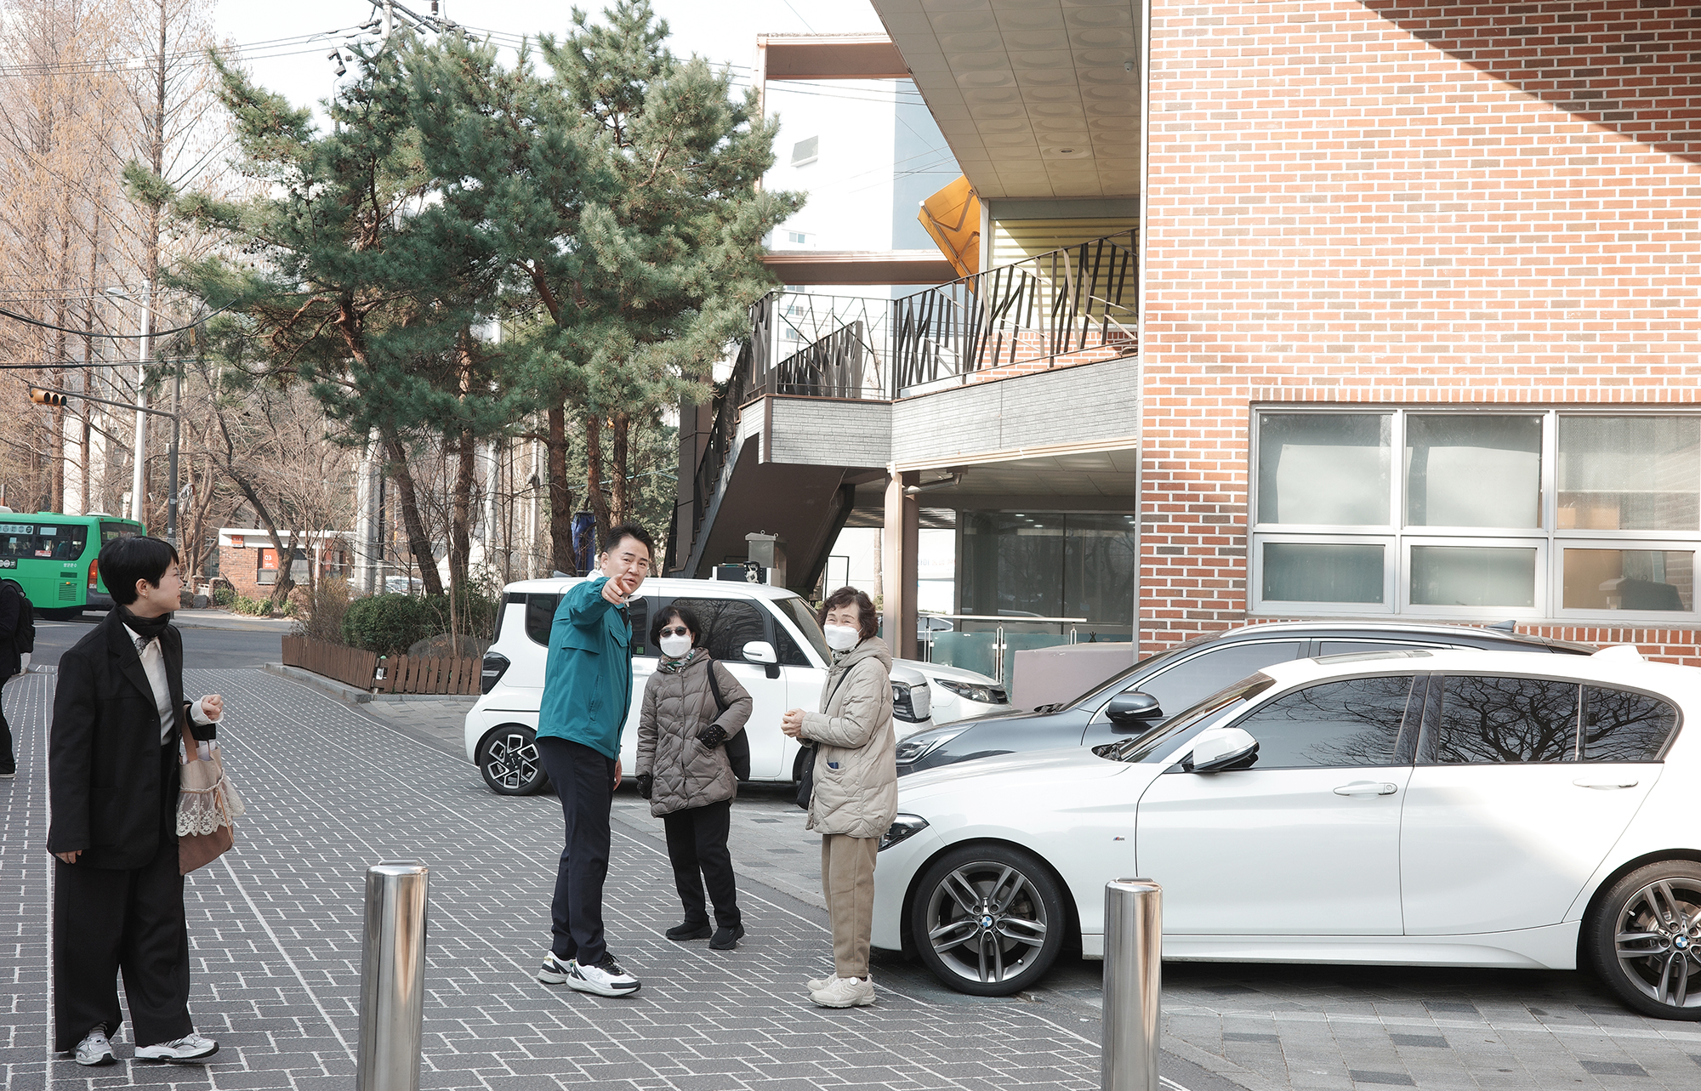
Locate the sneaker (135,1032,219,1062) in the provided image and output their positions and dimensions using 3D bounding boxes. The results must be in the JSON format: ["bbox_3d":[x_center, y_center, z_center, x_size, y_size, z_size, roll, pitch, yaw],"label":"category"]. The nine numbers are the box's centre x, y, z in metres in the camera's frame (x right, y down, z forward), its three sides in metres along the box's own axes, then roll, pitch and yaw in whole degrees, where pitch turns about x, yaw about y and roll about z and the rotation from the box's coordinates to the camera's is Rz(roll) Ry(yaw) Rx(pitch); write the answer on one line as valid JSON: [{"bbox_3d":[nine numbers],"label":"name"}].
[{"bbox_3d":[-2.213,1.624,6.200,0.270,0.110,0.100,1,-2,4],"label":"sneaker"}]

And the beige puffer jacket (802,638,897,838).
[{"bbox_3d":[0.003,0.745,7.330,0.360,0.770,0.470,2,-2,-25],"label":"beige puffer jacket"}]

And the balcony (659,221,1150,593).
[{"bbox_3d":[0.105,-1.312,21.400,1.600,3.200,8.300,2,-2,-29],"label":"balcony"}]

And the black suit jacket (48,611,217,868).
[{"bbox_3d":[-2.386,0.639,6.220,0.410,0.820,0.470,1,-2,22],"label":"black suit jacket"}]

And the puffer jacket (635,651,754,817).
[{"bbox_3d":[-0.707,0.847,8.480,0.520,0.730,0.320,1,-2,14],"label":"puffer jacket"}]

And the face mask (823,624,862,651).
[{"bbox_3d":[-0.033,0.354,7.250,0.130,0.100,0.080,0,-2,30],"label":"face mask"}]

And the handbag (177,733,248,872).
[{"bbox_3d":[-2.104,0.833,6.200,0.210,0.490,0.140,2,-2,-25],"label":"handbag"}]

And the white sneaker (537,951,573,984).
[{"bbox_3d":[-1.109,1.678,7.530,0.290,0.130,0.105,1,-2,17],"label":"white sneaker"}]

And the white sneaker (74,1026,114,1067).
[{"bbox_3d":[-2.461,1.617,6.150,0.100,0.105,0.265,3,-2,-39],"label":"white sneaker"}]

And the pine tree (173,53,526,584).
[{"bbox_3d":[-7.840,-2.817,29.300,5.400,10.000,5.000,1,-2,0],"label":"pine tree"}]

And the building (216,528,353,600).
[{"bbox_3d":[-19.149,0.765,64.000,4.700,2.800,3.000,2,-2,-6],"label":"building"}]

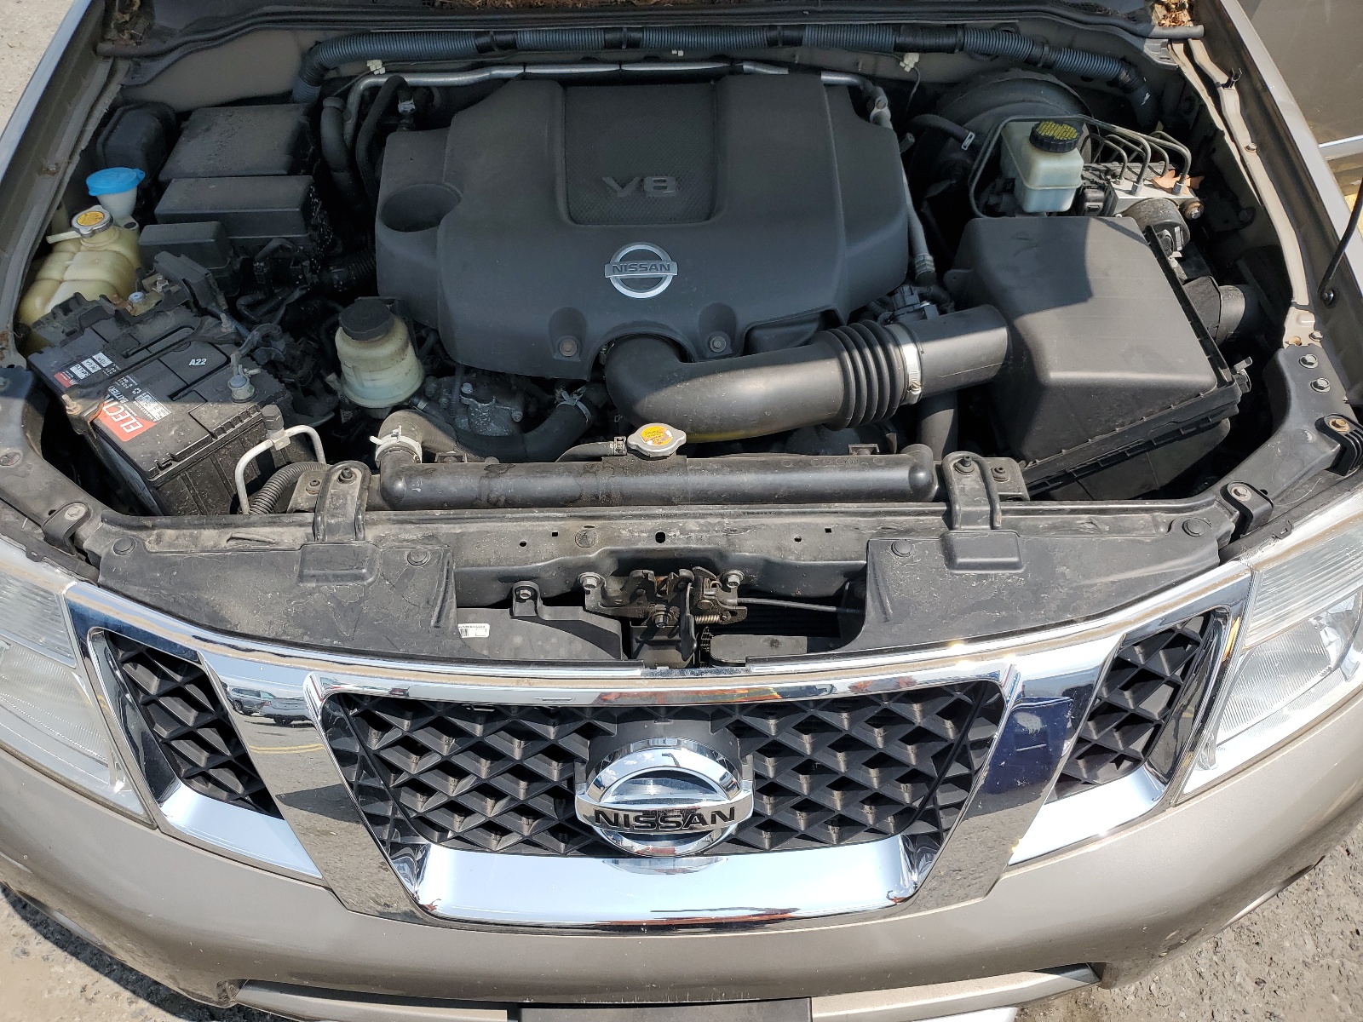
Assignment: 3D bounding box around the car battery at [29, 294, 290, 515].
[{"bbox_3d":[-0.594,-0.093,1.228,0.268,0.215,0.172,35,57,28],"label":"car battery"}]

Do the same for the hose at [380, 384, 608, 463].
[{"bbox_3d":[-0.222,-0.107,1.241,0.255,0.100,0.150,-1,48,-1],"label":"hose"}]

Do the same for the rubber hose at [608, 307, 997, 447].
[{"bbox_3d":[0.140,-0.178,1.244,0.450,0.115,0.160,-1,48,-1],"label":"rubber hose"}]

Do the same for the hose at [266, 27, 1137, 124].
[{"bbox_3d":[0.060,-0.638,1.503,1.260,0.140,0.100,-1,48,-1],"label":"hose"}]

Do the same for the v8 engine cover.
[{"bbox_3d":[-0.045,-0.385,1.336,0.640,0.180,0.480,-1,48,-1],"label":"v8 engine cover"}]

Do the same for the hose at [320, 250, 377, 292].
[{"bbox_3d":[-0.450,-0.301,1.347,0.090,0.050,0.060,-1,48,-1],"label":"hose"}]

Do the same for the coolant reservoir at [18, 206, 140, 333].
[{"bbox_3d":[-0.730,-0.280,1.355,0.150,0.200,0.210,-1,48,-1],"label":"coolant reservoir"}]

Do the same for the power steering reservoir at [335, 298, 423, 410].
[{"bbox_3d":[-0.365,-0.197,1.254,0.103,0.115,0.103,-1,48,-1],"label":"power steering reservoir"}]

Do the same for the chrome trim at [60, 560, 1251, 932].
[{"bbox_3d":[-0.020,0.249,0.987,1.070,0.300,0.220,-1,48,-1],"label":"chrome trim"}]

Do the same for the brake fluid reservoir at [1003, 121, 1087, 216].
[{"bbox_3d":[0.480,-0.469,1.377,0.080,0.115,0.145,-1,48,-1],"label":"brake fluid reservoir"}]

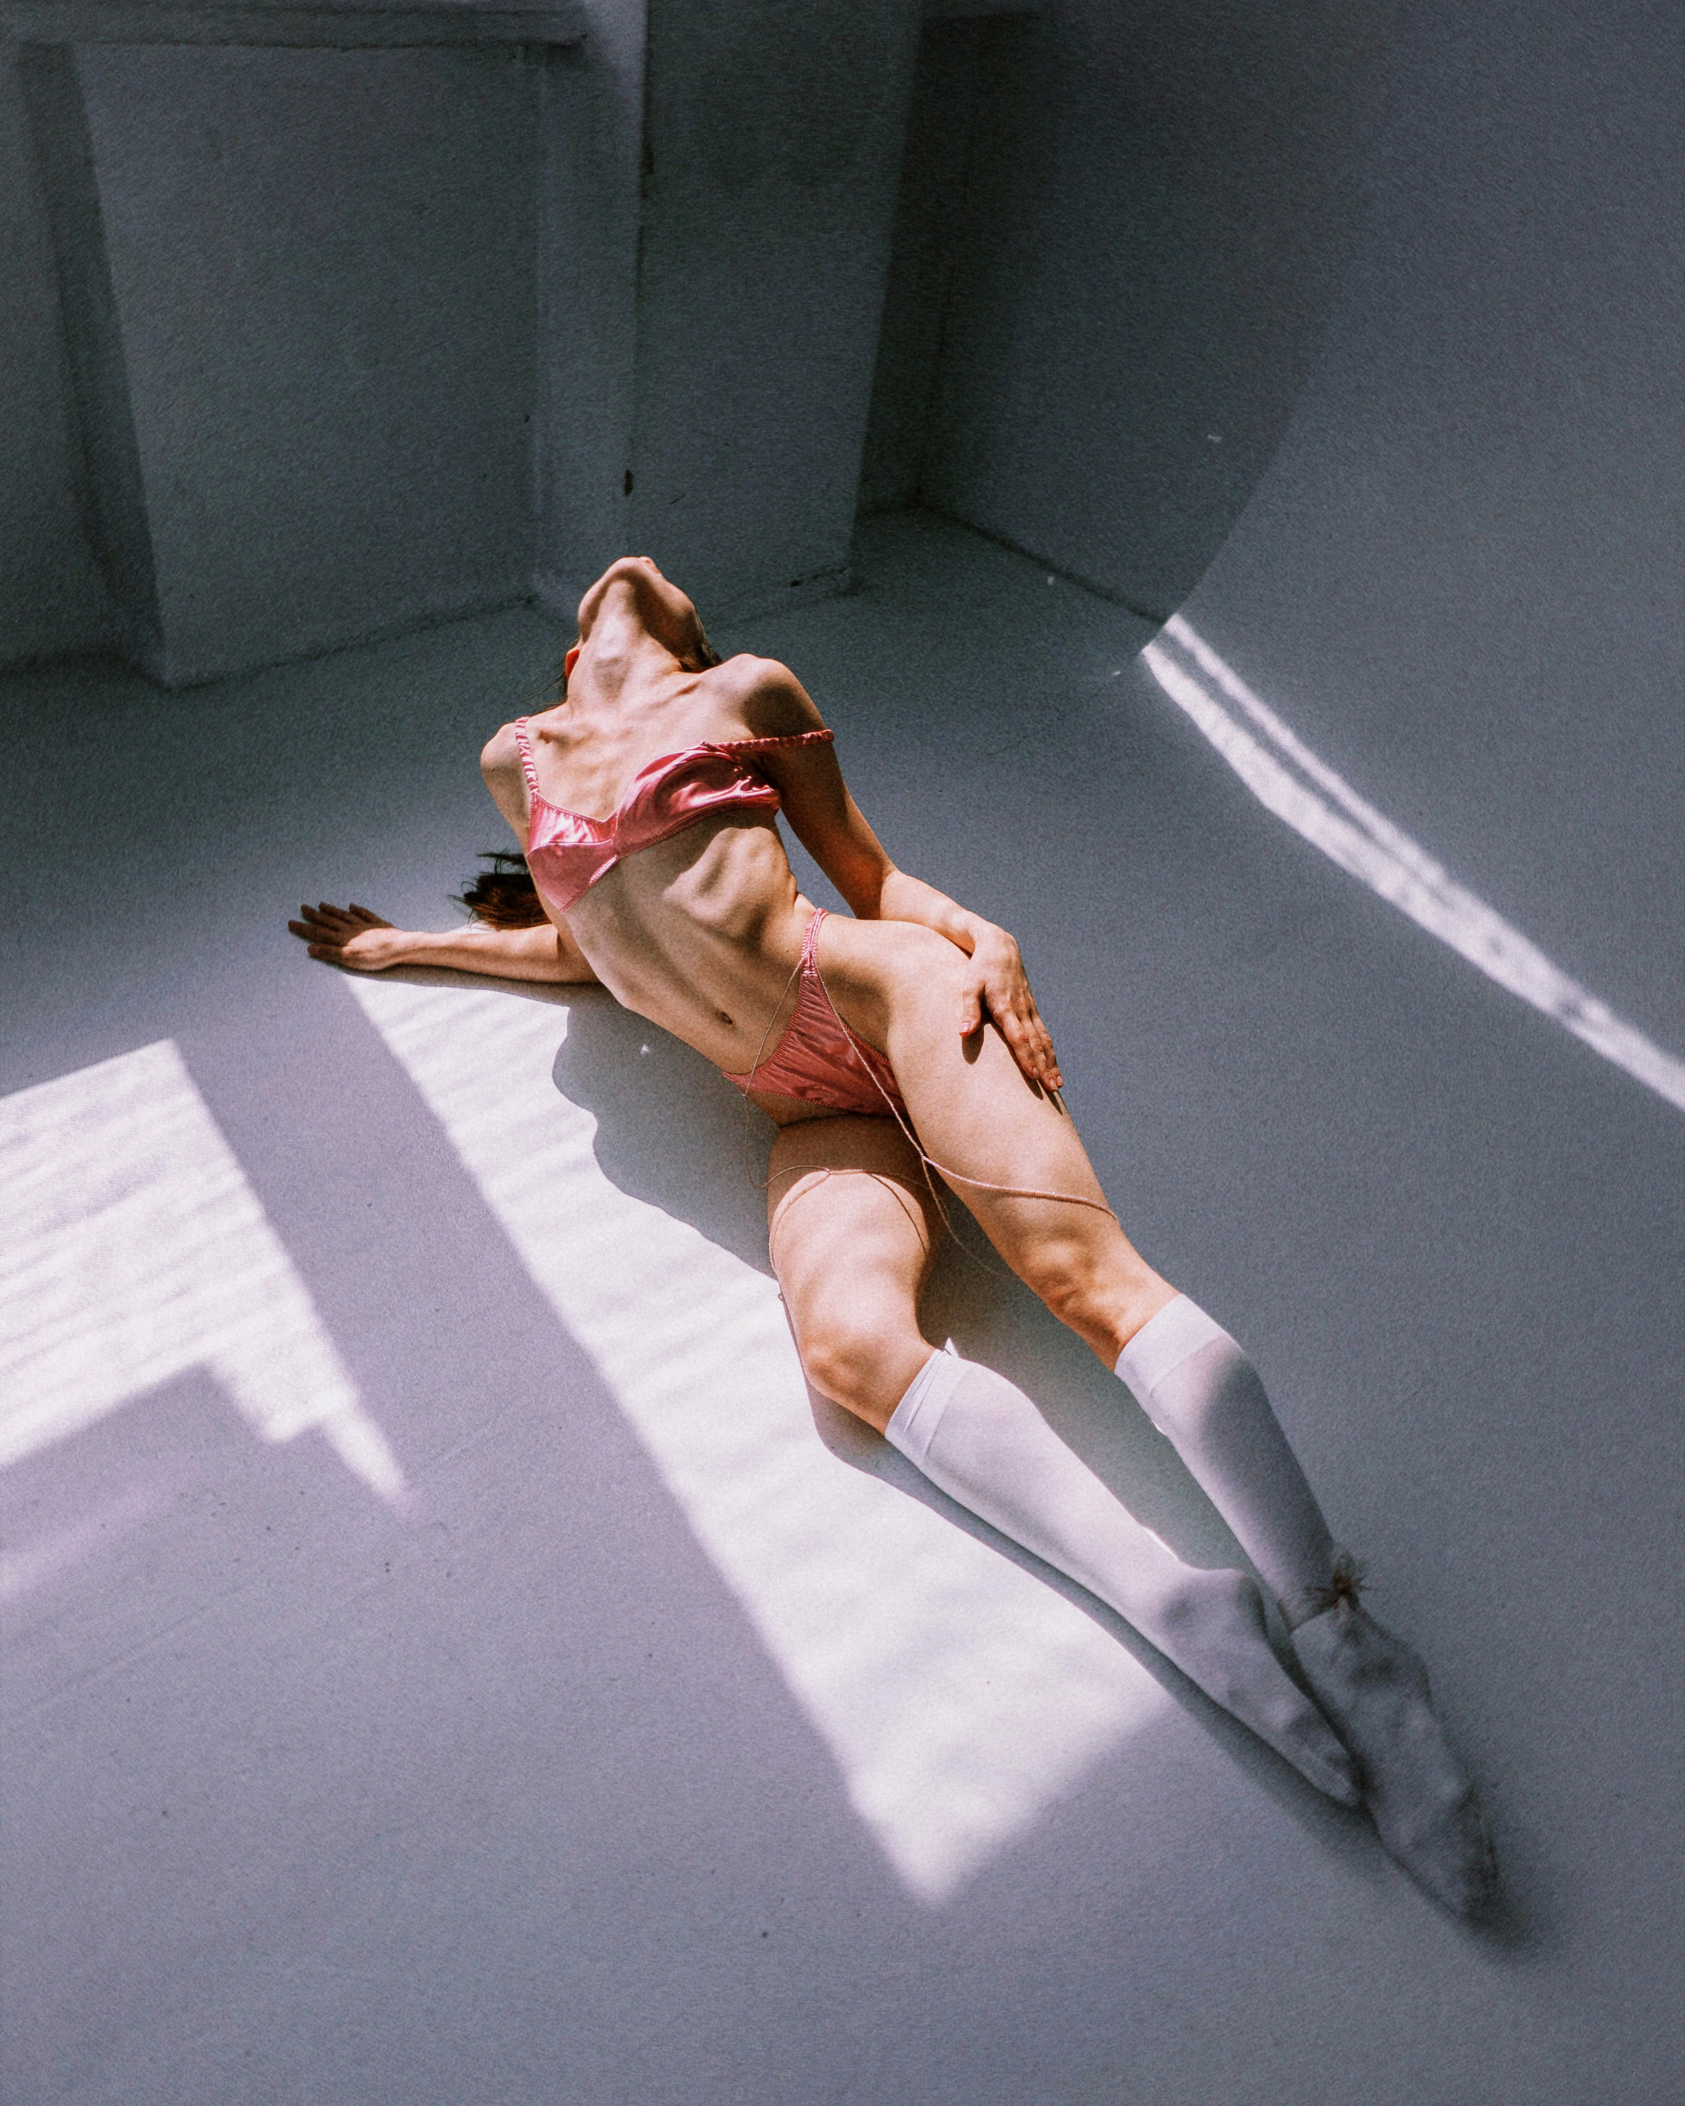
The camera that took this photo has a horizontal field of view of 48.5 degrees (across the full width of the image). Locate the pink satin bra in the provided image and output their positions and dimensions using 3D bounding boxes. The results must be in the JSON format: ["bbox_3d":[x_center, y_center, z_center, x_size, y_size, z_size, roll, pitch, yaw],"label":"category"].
[{"bbox_3d":[-0.201,-0.290,2.254,0.310,0.180,0.190,-27,65,10],"label":"pink satin bra"}]

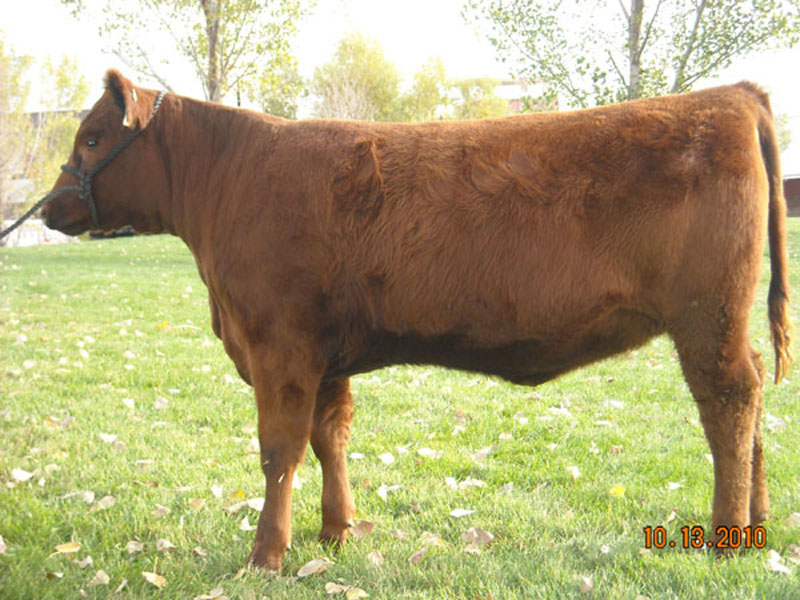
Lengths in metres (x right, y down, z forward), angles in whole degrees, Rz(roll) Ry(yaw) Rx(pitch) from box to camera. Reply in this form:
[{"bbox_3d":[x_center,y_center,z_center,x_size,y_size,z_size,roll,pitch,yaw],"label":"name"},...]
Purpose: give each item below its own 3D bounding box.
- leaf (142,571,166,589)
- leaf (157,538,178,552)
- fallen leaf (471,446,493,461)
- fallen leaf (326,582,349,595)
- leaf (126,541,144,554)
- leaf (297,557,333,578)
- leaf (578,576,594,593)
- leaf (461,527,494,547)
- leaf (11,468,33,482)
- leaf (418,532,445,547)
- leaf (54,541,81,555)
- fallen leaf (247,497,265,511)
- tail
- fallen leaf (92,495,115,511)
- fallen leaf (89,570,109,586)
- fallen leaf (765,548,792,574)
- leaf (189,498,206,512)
[{"bbox_3d":[-0.624,0.711,4.462,0.056,0.027,0.048,-2,3,0],"label":"leaf"},{"bbox_3d":[-0.605,0.636,4.552,0.052,0.026,0.050,-1,3,0],"label":"leaf"},{"bbox_3d":[0.299,0.565,6.444,0.073,0.034,0.062,-2,3,0],"label":"fallen leaf"},{"bbox_3d":[-0.156,0.706,4.303,0.049,0.020,0.045,-2,3,0],"label":"fallen leaf"},{"bbox_3d":[-0.682,0.638,4.530,0.046,0.026,0.050,-1,3,0],"label":"leaf"},{"bbox_3d":[-0.221,0.693,4.558,0.091,0.032,0.070,-2,3,0],"label":"leaf"},{"bbox_3d":[0.439,0.670,4.137,0.038,0.030,0.035,-1,3,0],"label":"leaf"},{"bbox_3d":[0.216,0.660,4.895,0.089,0.037,0.070,-2,3,0],"label":"leaf"},{"bbox_3d":[-1.295,0.603,6.033,0.065,0.034,0.049,-1,3,0],"label":"leaf"},{"bbox_3d":[0.085,0.645,4.732,0.070,0.028,0.049,-1,3,0],"label":"leaf"},{"bbox_3d":[-0.860,0.640,4.541,0.067,0.026,0.050,-1,3,0],"label":"leaf"},{"bbox_3d":[-0.435,0.622,5.365,0.067,0.035,0.047,-1,3,0],"label":"fallen leaf"},{"bbox_3d":[0.947,-0.173,4.500,0.115,0.765,0.085,-1,3,0],"label":"tail"},{"bbox_3d":[-0.947,0.651,5.631,0.064,0.035,0.054,-2,3,0],"label":"fallen leaf"},{"bbox_3d":[-0.713,0.658,4.153,0.047,0.028,0.050,-1,3,0],"label":"fallen leaf"},{"bbox_3d":[0.915,0.633,4.255,0.063,0.053,0.050,-1,3,0],"label":"fallen leaf"},{"bbox_3d":[-0.596,0.604,5.165,0.053,0.031,0.050,-1,3,0],"label":"leaf"}]

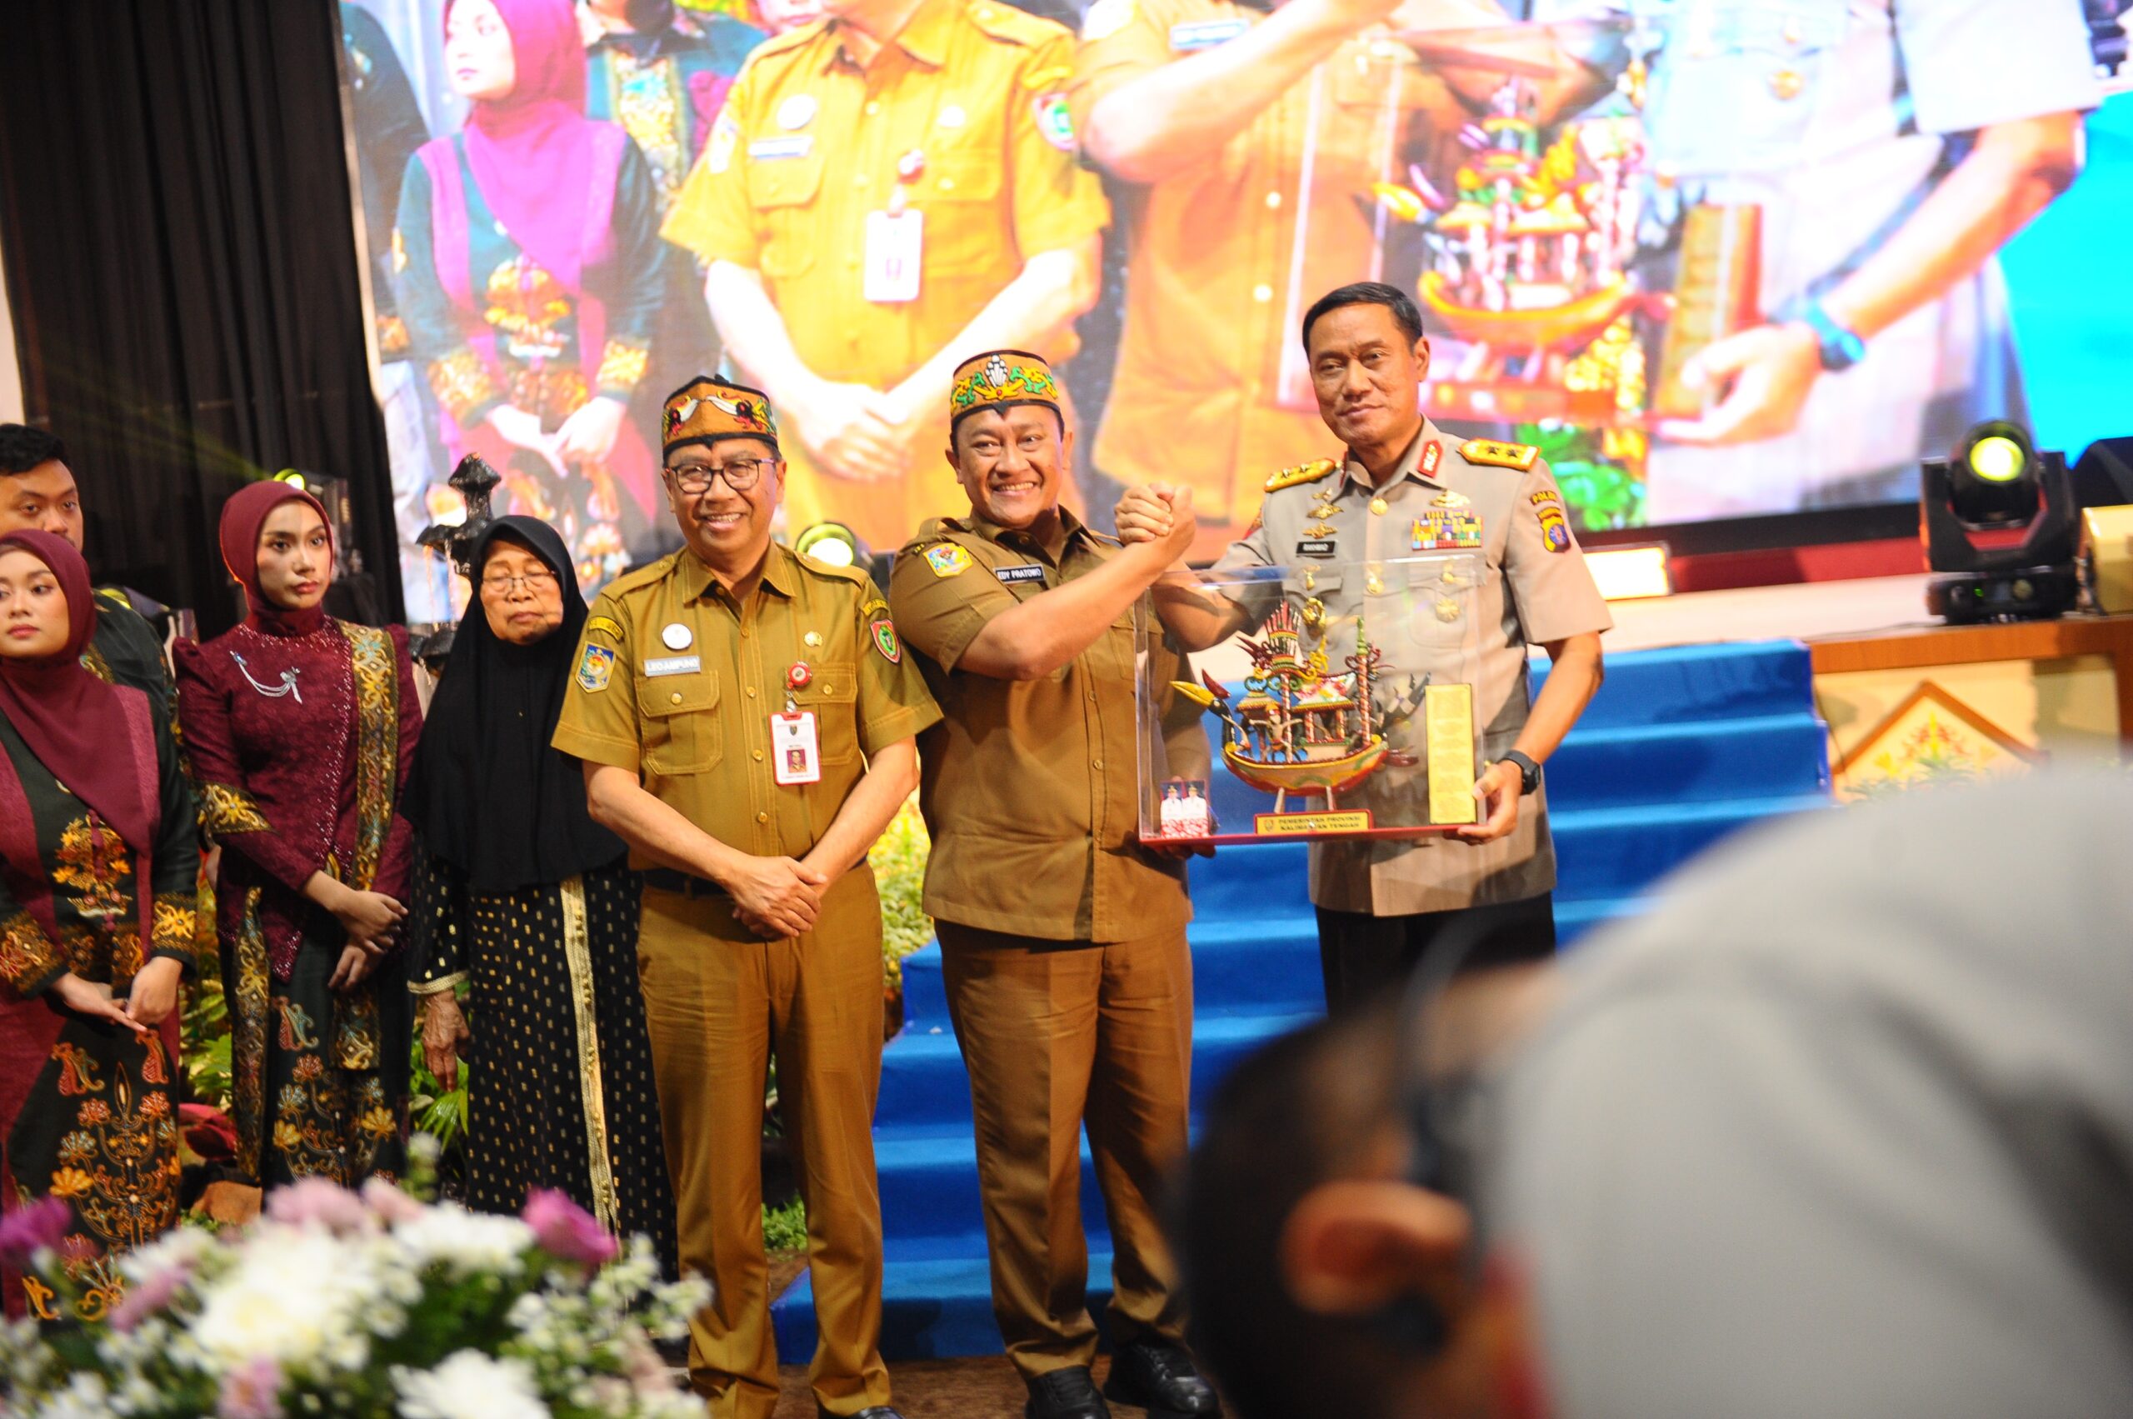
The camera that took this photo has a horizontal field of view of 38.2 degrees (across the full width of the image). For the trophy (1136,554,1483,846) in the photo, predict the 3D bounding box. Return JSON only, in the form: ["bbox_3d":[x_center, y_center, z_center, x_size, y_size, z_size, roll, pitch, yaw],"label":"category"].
[{"bbox_3d":[0.374,-0.011,4.680,0.515,0.400,0.250,-2,2,-5],"label":"trophy"}]

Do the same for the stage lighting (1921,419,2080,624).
[{"bbox_3d":[2.184,-0.438,7.200,0.340,0.460,0.300,-5,3,12],"label":"stage lighting"}]

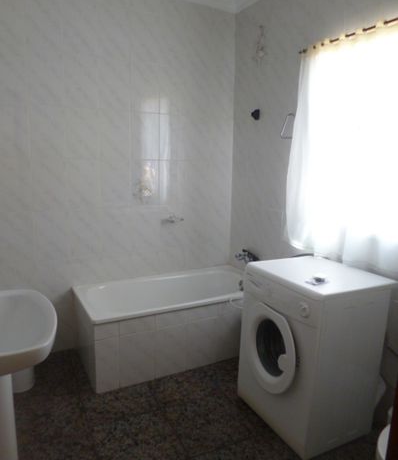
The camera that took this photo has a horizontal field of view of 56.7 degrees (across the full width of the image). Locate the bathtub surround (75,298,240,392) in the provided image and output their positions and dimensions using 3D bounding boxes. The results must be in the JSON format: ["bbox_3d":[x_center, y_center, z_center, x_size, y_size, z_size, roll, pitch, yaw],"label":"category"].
[{"bbox_3d":[-0.183,0.704,2.910,1.391,0.470,0.677,-4,12,-28],"label":"bathtub surround"}]

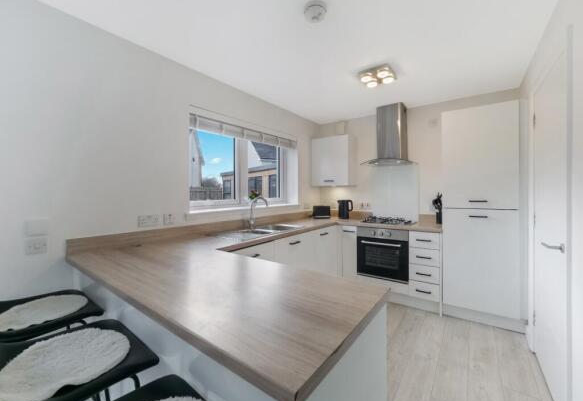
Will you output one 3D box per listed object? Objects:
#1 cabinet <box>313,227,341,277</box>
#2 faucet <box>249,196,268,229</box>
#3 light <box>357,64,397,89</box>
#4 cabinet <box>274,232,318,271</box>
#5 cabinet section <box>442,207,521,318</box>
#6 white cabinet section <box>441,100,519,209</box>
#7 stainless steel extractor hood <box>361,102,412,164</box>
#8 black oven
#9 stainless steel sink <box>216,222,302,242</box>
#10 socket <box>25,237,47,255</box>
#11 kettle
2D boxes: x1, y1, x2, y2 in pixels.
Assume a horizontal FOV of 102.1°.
[{"bbox_3d":[0.181,0.741,3.060,0.567,0.789,0.610,0,1,36],"label":"cabinet"},{"bbox_3d":[-0.347,0.139,2.522,0.245,0.345,0.060,0,1,36],"label":"faucet"},{"bbox_3d":[0.818,-1.161,2.239,0.260,0.075,0.260,0,1,36],"label":"light"},{"bbox_3d":[-0.188,0.752,2.555,0.567,0.789,0.620,0,1,36],"label":"cabinet"},{"bbox_3d":[2.007,0.579,2.543,0.594,1.003,0.585,0,1,37],"label":"cabinet section"},{"bbox_3d":[1.994,-0.416,2.530,0.594,0.983,0.585,0,1,37],"label":"white cabinet section"},{"bbox_3d":[1.274,-0.843,3.089,0.600,0.744,0.480,0,1,36],"label":"stainless steel extractor hood"},{"bbox_3d":[1.233,0.636,3.032,0.596,0.595,0.560,0,1,36],"label":"black oven"},{"bbox_3d":[-0.265,0.389,2.461,0.480,0.165,0.990,0,1,36],"label":"stainless steel sink"},{"bbox_3d":[-1.446,0.259,1.336,0.012,0.088,0.088,0,1,36],"label":"socket"},{"bbox_3d":[0.791,0.146,3.487,0.225,0.260,0.160,0,1,20],"label":"kettle"}]

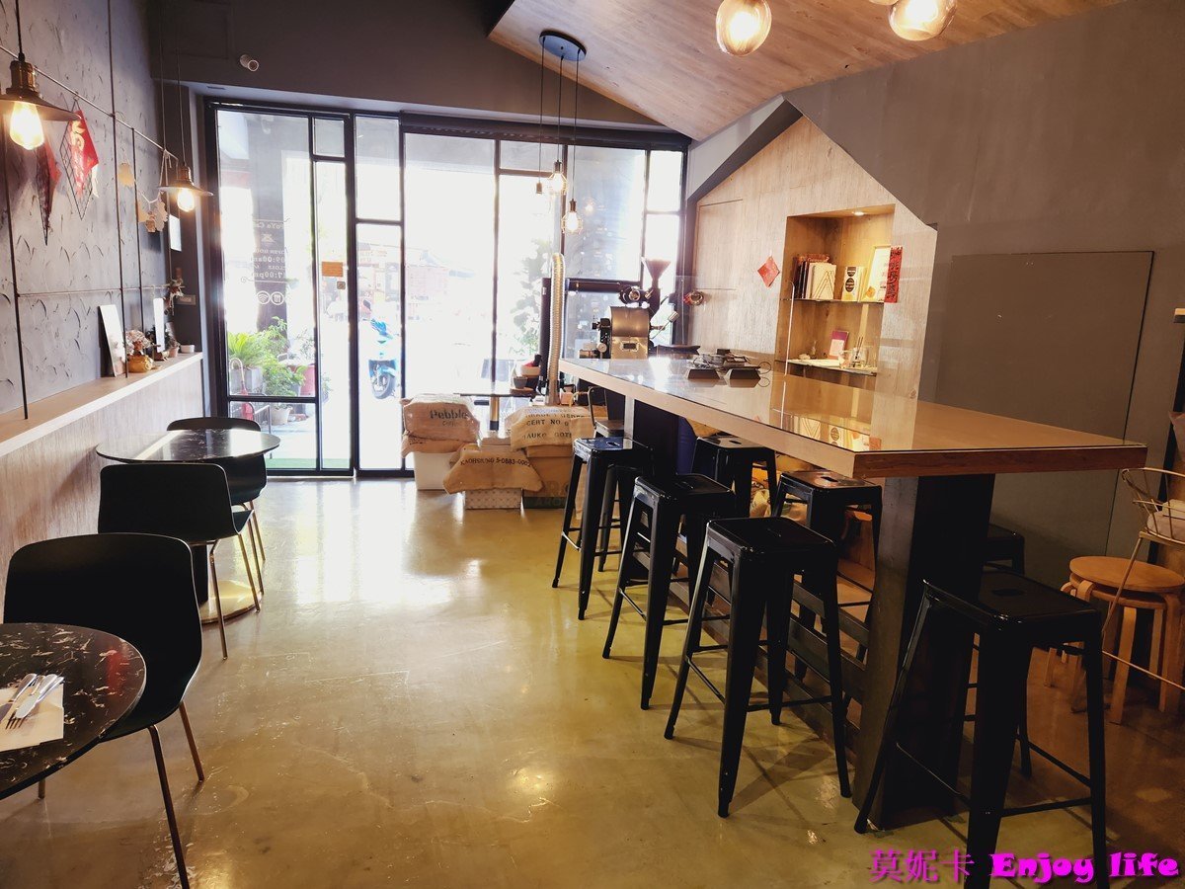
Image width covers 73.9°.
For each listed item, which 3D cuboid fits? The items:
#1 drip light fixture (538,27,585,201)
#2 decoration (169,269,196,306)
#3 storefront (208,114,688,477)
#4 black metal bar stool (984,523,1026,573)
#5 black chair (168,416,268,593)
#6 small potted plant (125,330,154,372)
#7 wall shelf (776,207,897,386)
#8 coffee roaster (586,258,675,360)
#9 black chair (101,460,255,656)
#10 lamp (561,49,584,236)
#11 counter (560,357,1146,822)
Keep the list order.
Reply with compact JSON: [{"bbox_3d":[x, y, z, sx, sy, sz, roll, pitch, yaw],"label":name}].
[{"bbox_3d":[-0.209,-2.047,4.980,0.280,1.020,0.280,3,10,0],"label":"drip light fixture"},{"bbox_3d":[-2.882,-1.099,5.522,0.170,0.260,0.070,-1,11,-17],"label":"decoration"},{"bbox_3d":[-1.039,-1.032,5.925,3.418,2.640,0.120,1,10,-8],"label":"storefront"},{"bbox_3d":[1.148,0.638,2.583,0.430,0.760,0.430,-1,11,-20],"label":"black metal bar stool"},{"bbox_3d":[-1.820,0.275,3.790,0.480,0.770,0.540,-1,11,-18],"label":"black chair"},{"bbox_3d":[-2.539,-0.525,4.419,0.145,0.235,0.145,-1,11,-20],"label":"small potted plant"},{"bbox_3d":[1.564,-0.830,4.702,0.380,1.080,0.900,-2,11,-24],"label":"wall shelf"},{"bbox_3d":[0.246,-0.786,5.127,0.520,0.820,0.430,-1,11,-20],"label":"coffee roaster"},{"bbox_3d":[-1.608,0.403,3.146,0.490,0.775,0.540,0,11,-13],"label":"black chair"},{"bbox_3d":[-0.112,-1.911,5.042,0.130,1.100,0.130,3,10,0],"label":"lamp"},{"bbox_3d":[0.618,0.325,3.189,0.920,1.110,2.520,-1,11,-18],"label":"counter"}]

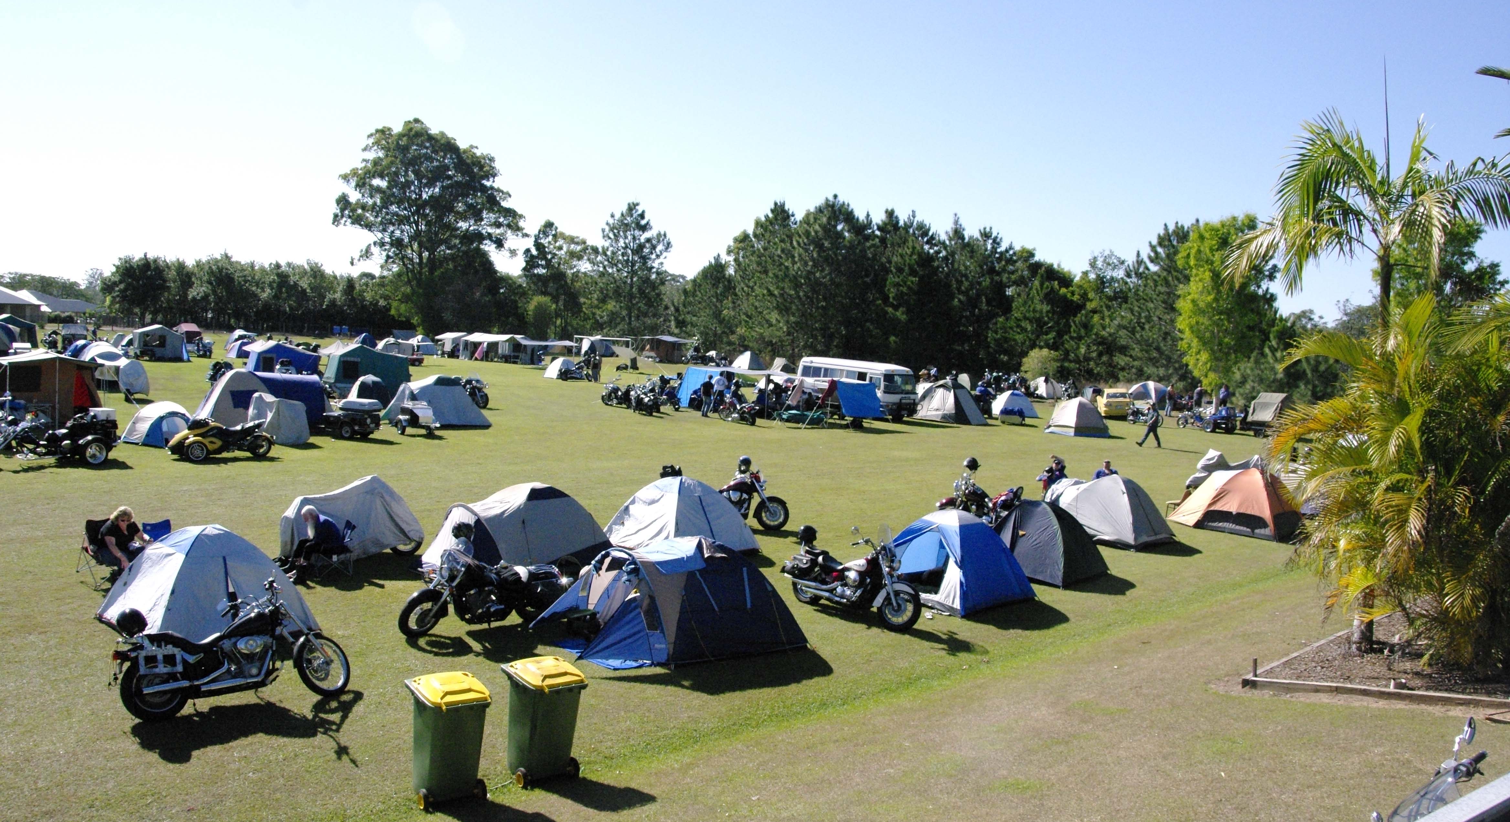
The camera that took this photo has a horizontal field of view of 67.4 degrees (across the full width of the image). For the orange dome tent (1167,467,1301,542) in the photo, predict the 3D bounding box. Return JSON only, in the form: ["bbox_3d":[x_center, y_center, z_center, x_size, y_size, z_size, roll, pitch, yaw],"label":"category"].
[{"bbox_3d":[11.479,2.075,27.017,2.800,1.430,2.000,8,7,44],"label":"orange dome tent"}]

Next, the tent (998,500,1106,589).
[{"bbox_3d":[5.034,2.253,20.450,2.120,1.260,1.850,6,6,41],"label":"tent"}]

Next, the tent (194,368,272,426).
[{"bbox_3d":[-17.096,-0.511,37.484,2.400,1.800,2.400,1,6,-25],"label":"tent"}]

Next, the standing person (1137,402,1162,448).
[{"bbox_3d":[15.324,0.505,43.757,0.750,1.740,0.500,3,5,11],"label":"standing person"}]

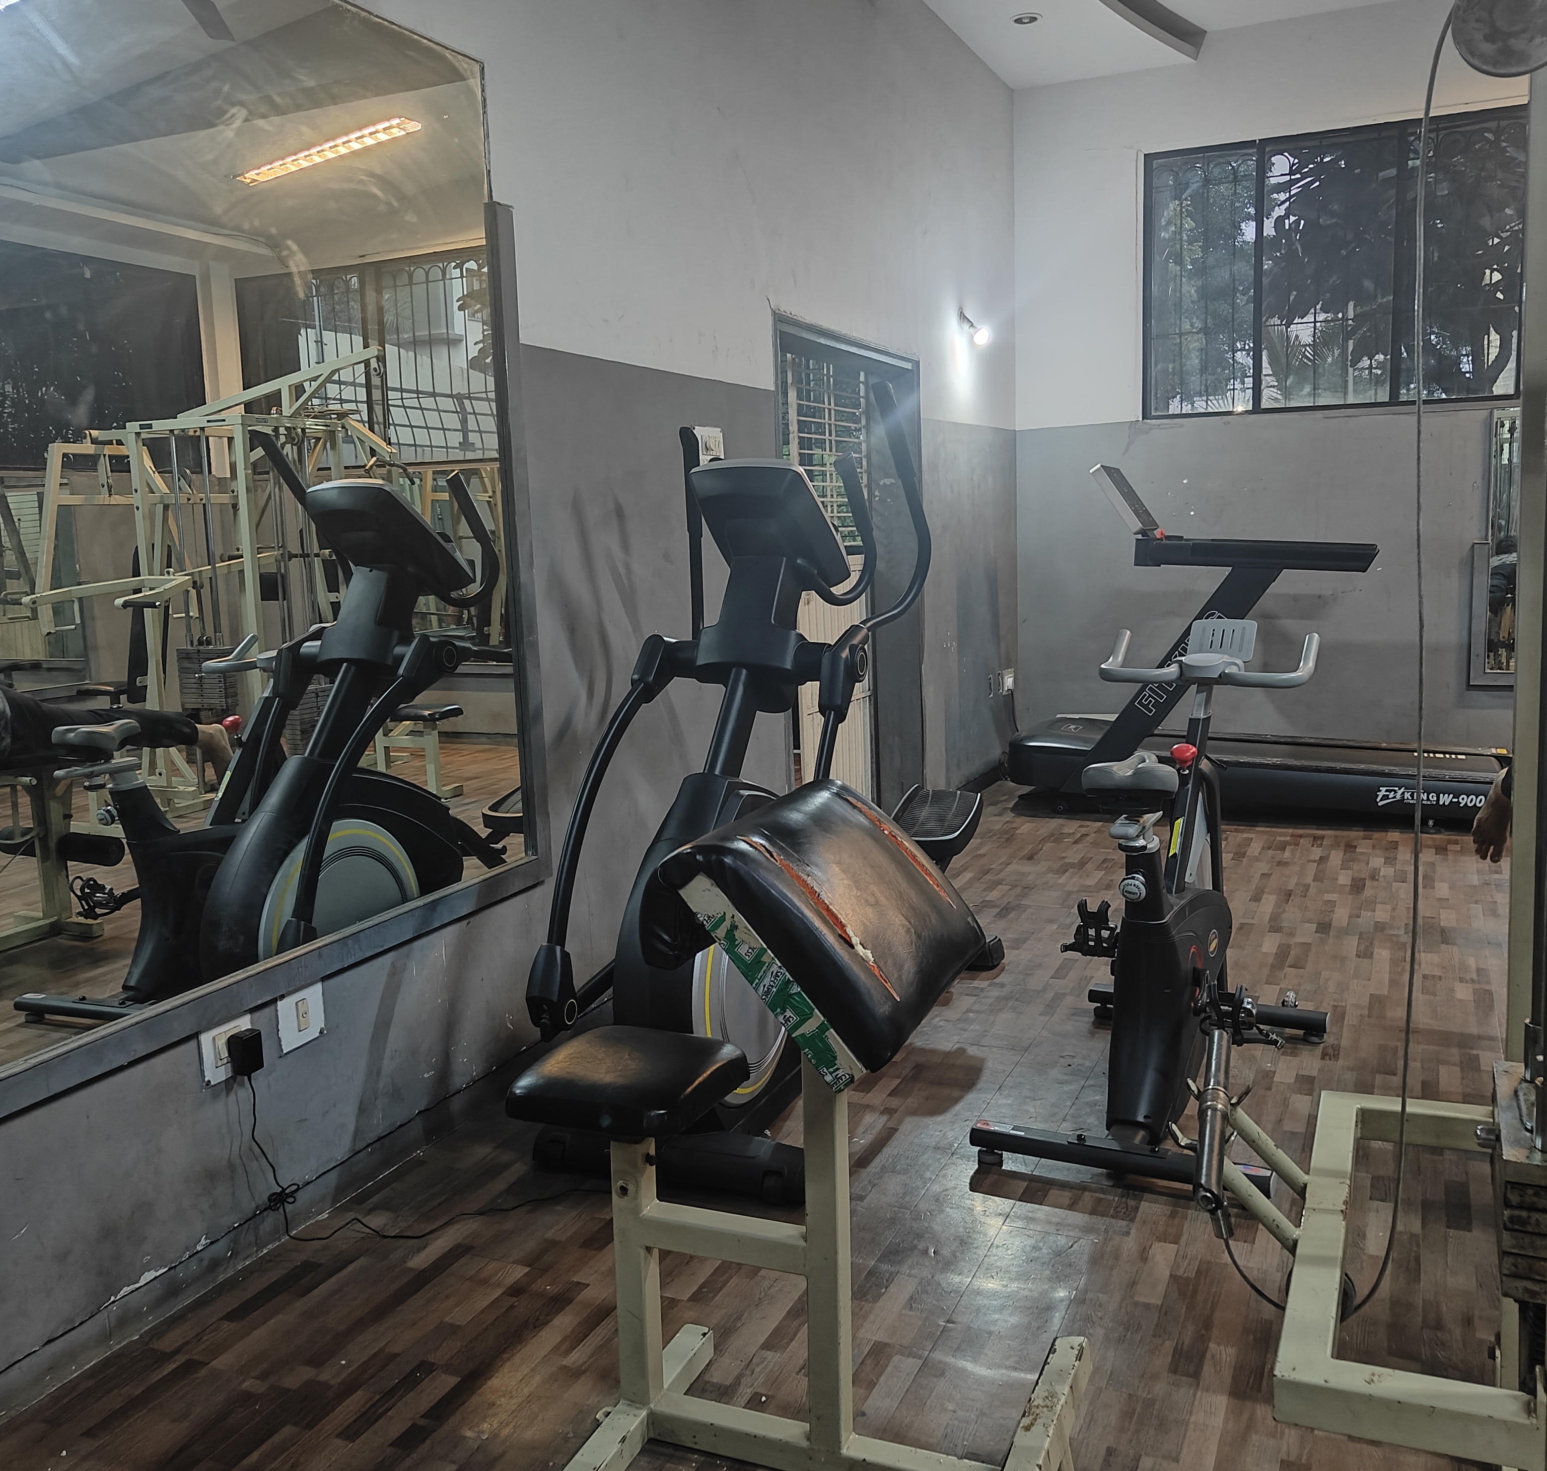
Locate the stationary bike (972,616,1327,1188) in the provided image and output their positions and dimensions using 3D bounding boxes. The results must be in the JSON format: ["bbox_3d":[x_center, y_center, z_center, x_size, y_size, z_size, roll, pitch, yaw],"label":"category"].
[{"bbox_3d":[0.914,0.314,3.303,0.626,1.112,1.132,2,9,24],"label":"stationary bike"}]

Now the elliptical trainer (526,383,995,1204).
[{"bbox_3d":[0.061,-0.009,3.658,0.685,1.698,1.767,2,9,24],"label":"elliptical trainer"}]

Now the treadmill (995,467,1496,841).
[{"bbox_3d":[2.225,-0.456,6.555,2.194,1.579,0.874,2,9,24],"label":"treadmill"}]

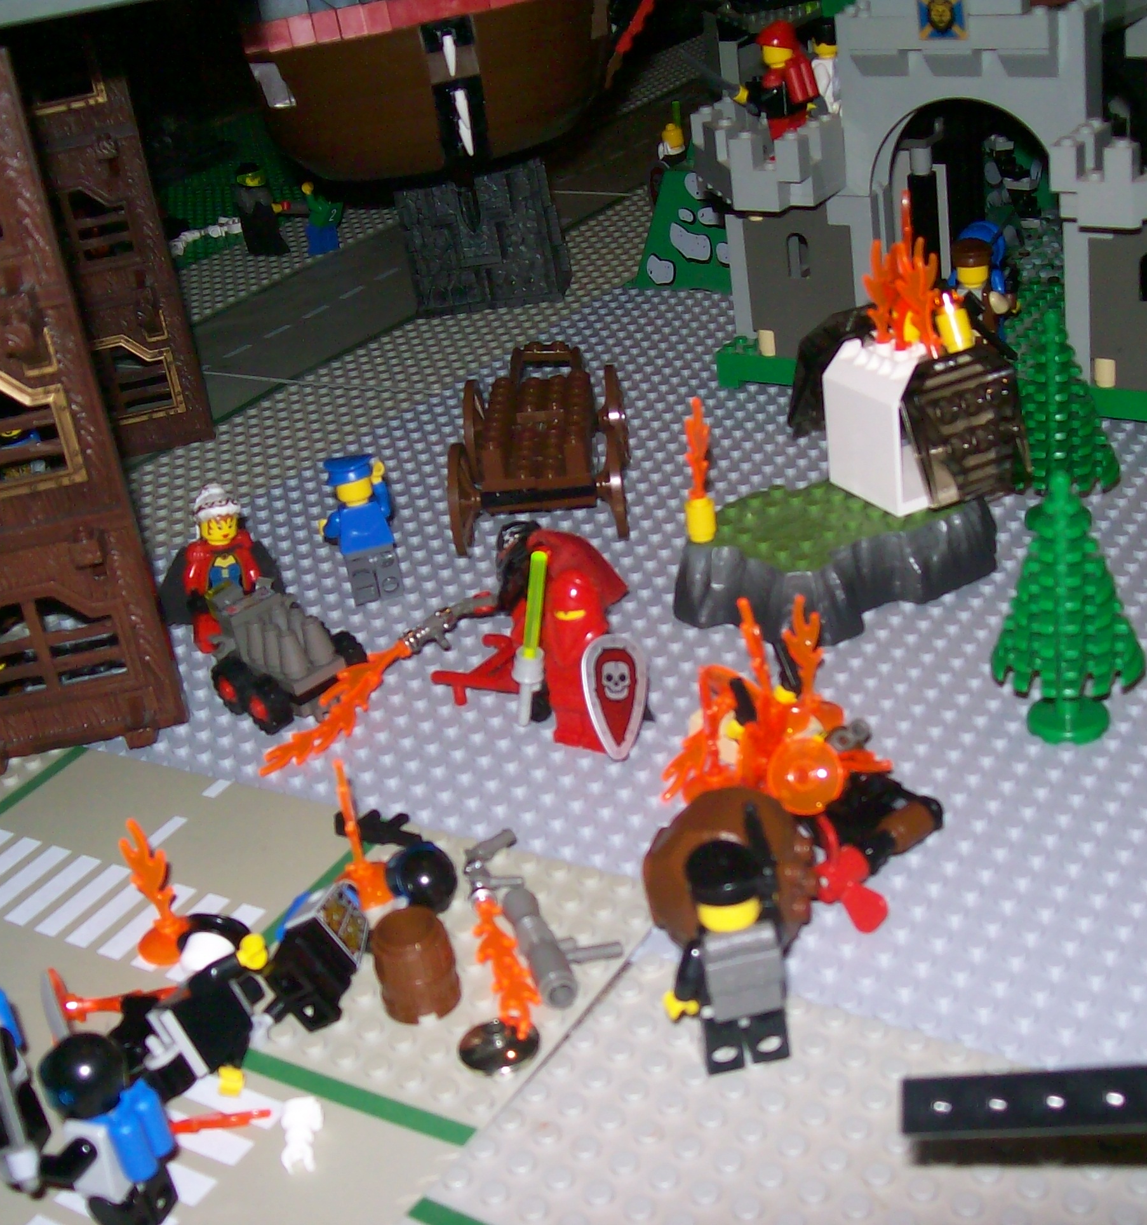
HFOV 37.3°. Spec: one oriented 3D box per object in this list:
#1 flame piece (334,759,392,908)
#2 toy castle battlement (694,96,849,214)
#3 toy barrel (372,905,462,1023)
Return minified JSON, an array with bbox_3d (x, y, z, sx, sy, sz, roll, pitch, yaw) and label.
[{"bbox_3d":[-0.047,0.046,0.361,0.011,0.030,0.012,-8,27,4],"label":"flame piece"},{"bbox_3d":[0.071,-0.165,0.608,0.066,0.027,0.064,10,33,33],"label":"toy castle battlement"},{"bbox_3d":[-0.031,0.068,0.330,0.017,0.017,0.017,-8,27,4],"label":"toy barrel"}]

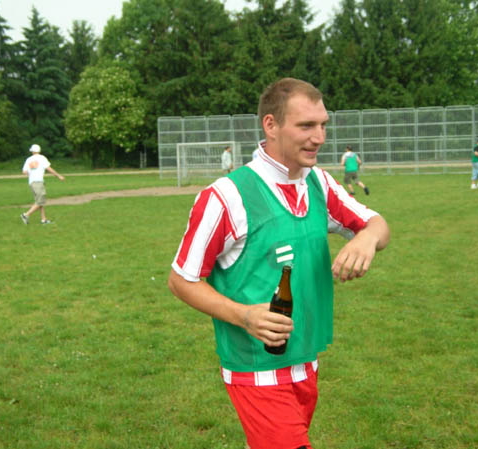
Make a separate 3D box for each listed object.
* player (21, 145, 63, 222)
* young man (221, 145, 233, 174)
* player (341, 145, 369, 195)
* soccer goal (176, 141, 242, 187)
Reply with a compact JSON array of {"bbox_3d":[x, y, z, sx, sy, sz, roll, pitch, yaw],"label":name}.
[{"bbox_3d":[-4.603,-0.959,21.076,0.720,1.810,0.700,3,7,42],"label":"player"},{"bbox_3d":[-0.464,-2.513,39.374,0.420,1.770,0.500,1,5,24],"label":"young man"},{"bbox_3d":[3.982,-1.843,30.671,0.650,1.690,0.820,-4,5,-23],"label":"player"},{"bbox_3d":[-1.396,-2.743,41.886,3.080,2.050,1.000,1,5,27],"label":"soccer goal"}]

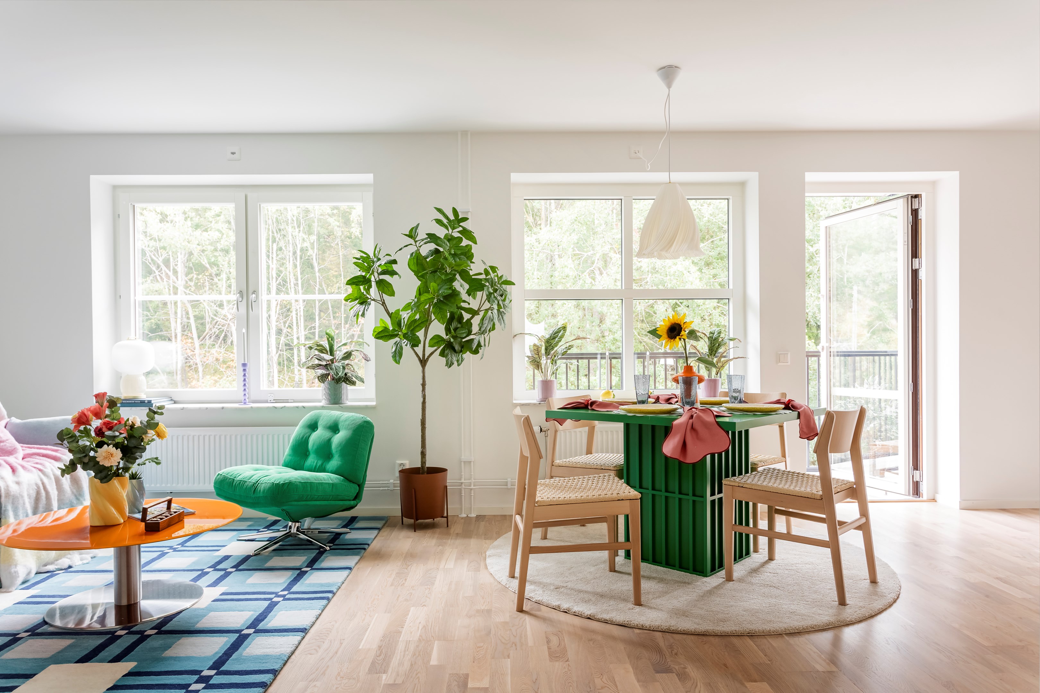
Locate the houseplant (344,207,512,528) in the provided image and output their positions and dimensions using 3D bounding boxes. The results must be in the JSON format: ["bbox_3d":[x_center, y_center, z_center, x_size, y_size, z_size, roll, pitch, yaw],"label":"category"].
[{"bbox_3d":[-0.550,0.128,4.155,0.990,1.920,0.780,0,-1,-2],"label":"houseplant"}]

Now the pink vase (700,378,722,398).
[{"bbox_3d":[1.260,0.287,4.557,0.135,0.145,0.135,0,0,-1],"label":"pink vase"}]

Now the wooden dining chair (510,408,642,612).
[{"bbox_3d":[0.216,0.677,3.027,0.525,0.800,0.460,-1,0,-6],"label":"wooden dining chair"}]

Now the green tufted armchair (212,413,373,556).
[{"bbox_3d":[-1.187,0.723,3.728,0.620,0.710,0.700,0,0,32],"label":"green tufted armchair"}]

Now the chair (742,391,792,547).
[{"bbox_3d":[1.203,0.663,3.838,0.460,0.800,0.525,0,1,43],"label":"chair"}]

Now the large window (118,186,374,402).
[{"bbox_3d":[-1.821,-0.352,4.617,1.760,1.450,0.120,0,0,-1],"label":"large window"}]

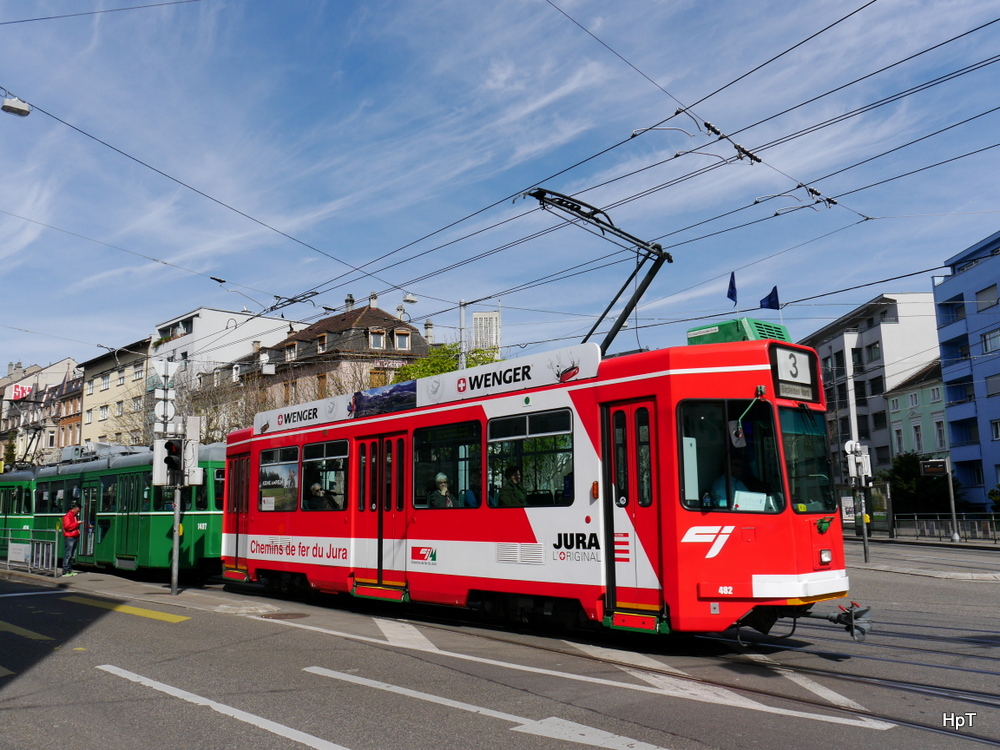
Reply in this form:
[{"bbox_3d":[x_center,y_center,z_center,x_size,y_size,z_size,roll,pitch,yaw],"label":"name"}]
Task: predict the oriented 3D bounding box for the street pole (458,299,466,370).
[{"bbox_3d":[-1.290,1.706,29.075,0.220,9.170,0.220,7,-12,-42],"label":"street pole"}]

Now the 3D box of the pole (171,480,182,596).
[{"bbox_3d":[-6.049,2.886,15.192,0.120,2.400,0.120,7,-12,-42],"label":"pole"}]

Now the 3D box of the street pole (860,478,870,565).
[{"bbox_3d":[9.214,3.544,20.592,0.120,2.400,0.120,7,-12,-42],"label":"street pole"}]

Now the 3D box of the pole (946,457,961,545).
[{"bbox_3d":[15.941,4.380,28.540,0.140,3.000,0.140,7,-12,-42],"label":"pole"}]

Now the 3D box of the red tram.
[{"bbox_3d":[-0.950,1.994,13.048,2.220,3.420,12.800,7,-12,-42],"label":"red tram"}]

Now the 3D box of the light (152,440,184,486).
[{"bbox_3d":[-6.270,1.655,15.300,0.500,0.920,0.400,-7,-11,33],"label":"light"}]

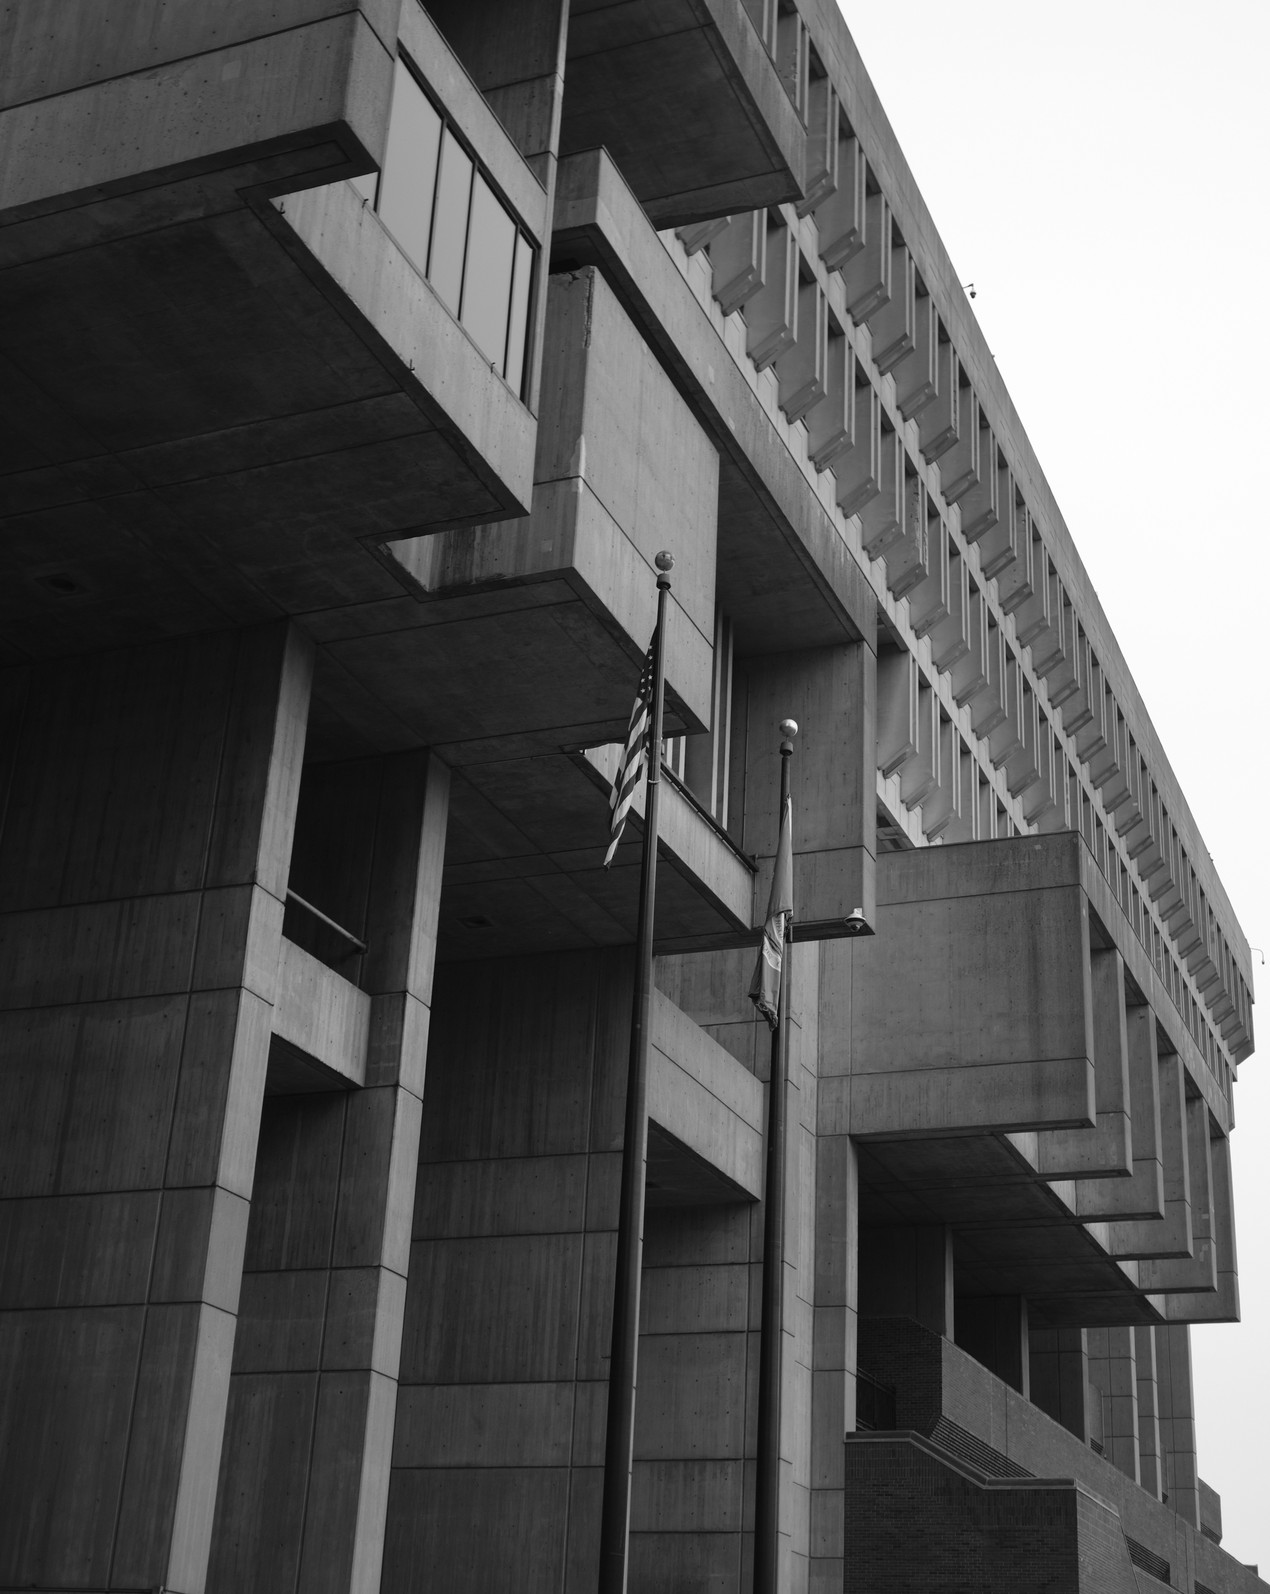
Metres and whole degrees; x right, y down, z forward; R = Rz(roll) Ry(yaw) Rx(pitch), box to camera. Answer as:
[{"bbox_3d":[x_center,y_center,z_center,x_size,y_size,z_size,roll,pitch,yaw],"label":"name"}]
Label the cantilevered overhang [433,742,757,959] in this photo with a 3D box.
[{"bbox_3d":[-1.935,0.708,39.356,5.772,1.288,8.414,-7,-26,21],"label":"cantilevered overhang"}]

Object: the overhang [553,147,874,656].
[{"bbox_3d":[0.965,-6.088,38.560,2.664,1.465,14.308,-7,-26,21],"label":"overhang"}]

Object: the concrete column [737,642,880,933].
[{"bbox_3d":[3.409,-0.091,42.581,2.498,5.916,0.877,-7,-26,21],"label":"concrete column"}]

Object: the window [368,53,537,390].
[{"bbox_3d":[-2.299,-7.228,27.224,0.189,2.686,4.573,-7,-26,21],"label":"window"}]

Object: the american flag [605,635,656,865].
[{"bbox_3d":[-0.022,-0.624,25.071,0.600,3.060,0.350,3,-24,1],"label":"american flag"}]

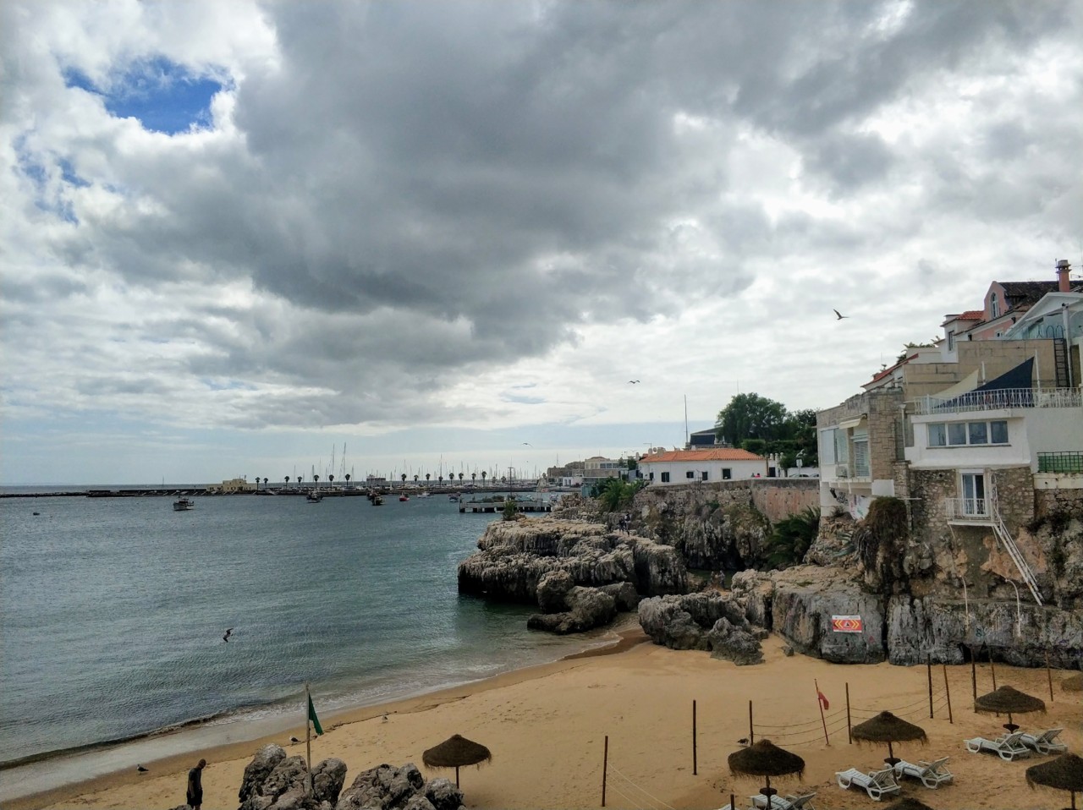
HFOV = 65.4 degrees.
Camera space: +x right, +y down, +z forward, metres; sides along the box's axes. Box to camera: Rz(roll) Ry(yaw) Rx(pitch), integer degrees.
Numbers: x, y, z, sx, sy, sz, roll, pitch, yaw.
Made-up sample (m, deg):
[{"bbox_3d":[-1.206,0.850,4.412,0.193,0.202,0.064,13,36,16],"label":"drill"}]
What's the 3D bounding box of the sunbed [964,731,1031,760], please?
[{"bbox_3d":[12.948,9.588,24.014,0.690,0.780,1.790,2,-8,-25],"label":"sunbed"}]

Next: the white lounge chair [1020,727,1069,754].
[{"bbox_3d":[14.333,9.638,24.523,0.690,0.780,1.790,1,-8,-17],"label":"white lounge chair"}]

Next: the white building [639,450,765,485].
[{"bbox_3d":[17.950,7.020,94.000,13.000,4.100,7.000,-2,-5,19],"label":"white building"}]

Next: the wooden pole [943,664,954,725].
[{"bbox_3d":[13.005,9.270,27.000,0.080,1.950,0.080,-7,-6,24],"label":"wooden pole"}]

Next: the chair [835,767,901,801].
[{"bbox_3d":[8.623,9.825,22.314,0.690,0.780,1.790,2,-8,-23],"label":"chair"}]

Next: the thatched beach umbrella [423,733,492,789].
[{"bbox_3d":[-2.465,10.727,24.900,2.030,2.000,2.030,-1,-5,-6],"label":"thatched beach umbrella"}]

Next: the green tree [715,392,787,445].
[{"bbox_3d":[29.771,2.827,120.000,10.300,9.200,9.500,-2,-5,14],"label":"green tree"}]

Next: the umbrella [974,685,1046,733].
[{"bbox_3d":[13.495,9.031,24.300,2.060,1.950,2.060,-5,-6,28],"label":"umbrella"}]

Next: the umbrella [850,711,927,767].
[{"bbox_3d":[9.417,9.224,22.650,2.040,2.000,2.040,-7,-5,21],"label":"umbrella"}]

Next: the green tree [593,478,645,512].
[{"bbox_3d":[7.246,8.434,79.000,4.900,3.400,4.200,-1,-5,5],"label":"green tree"}]

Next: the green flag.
[{"bbox_3d":[-5.620,7.715,21.000,0.400,1.040,0.180,1,-5,-15],"label":"green flag"}]

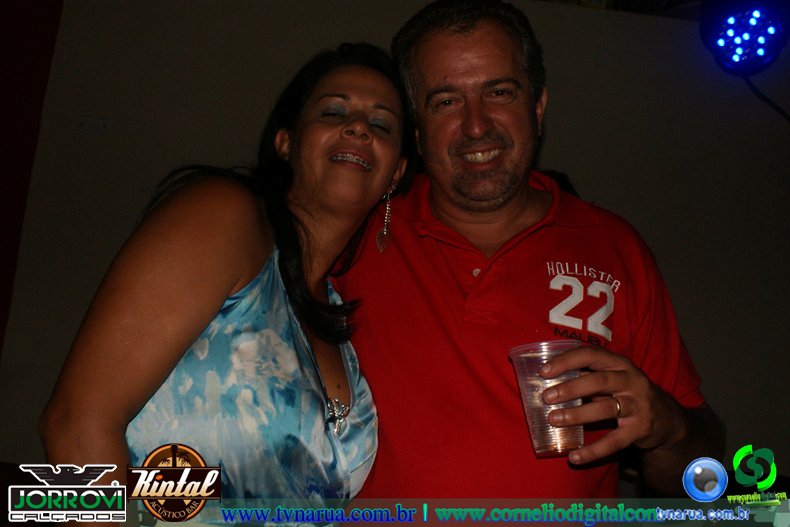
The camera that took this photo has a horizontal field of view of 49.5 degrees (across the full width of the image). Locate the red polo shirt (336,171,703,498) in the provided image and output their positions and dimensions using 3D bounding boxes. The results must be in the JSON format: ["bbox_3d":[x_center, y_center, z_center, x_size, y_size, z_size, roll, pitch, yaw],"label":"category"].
[{"bbox_3d":[0.082,0.235,1.080,0.540,0.720,0.300,4,-7,6],"label":"red polo shirt"}]

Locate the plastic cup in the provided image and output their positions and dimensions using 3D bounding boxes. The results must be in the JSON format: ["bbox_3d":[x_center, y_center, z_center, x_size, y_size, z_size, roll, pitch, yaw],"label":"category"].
[{"bbox_3d":[0.173,0.147,0.937,0.079,0.112,0.079,-5,-13,0],"label":"plastic cup"}]

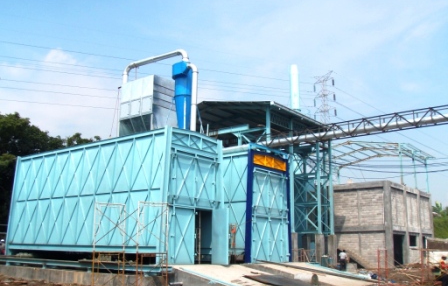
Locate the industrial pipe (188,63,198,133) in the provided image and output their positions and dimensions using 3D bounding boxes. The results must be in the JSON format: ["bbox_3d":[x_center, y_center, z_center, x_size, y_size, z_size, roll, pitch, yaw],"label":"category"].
[{"bbox_3d":[-1.569,-2.147,25.850,0.500,4.200,0.300,-9,-16,39],"label":"industrial pipe"}]

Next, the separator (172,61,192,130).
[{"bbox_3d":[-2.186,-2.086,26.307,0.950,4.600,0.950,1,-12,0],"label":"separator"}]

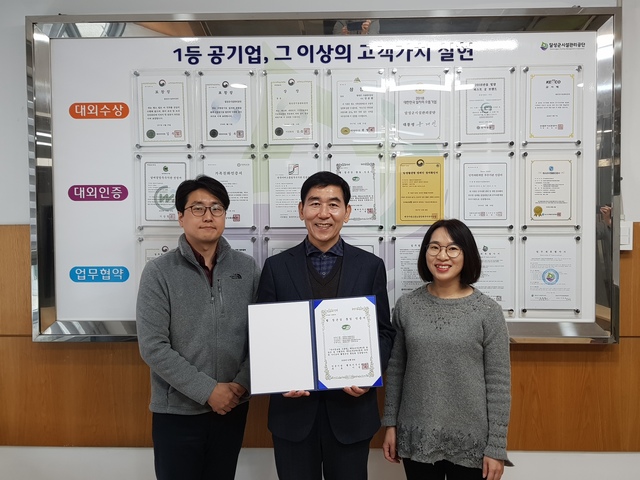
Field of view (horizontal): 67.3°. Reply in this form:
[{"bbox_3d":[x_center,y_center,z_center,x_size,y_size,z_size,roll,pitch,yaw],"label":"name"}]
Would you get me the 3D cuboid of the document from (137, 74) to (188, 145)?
[{"bbox_3d":[-0.674,-0.552,2.062,0.210,0.297,0.010,0,1,2],"label":"document"}]

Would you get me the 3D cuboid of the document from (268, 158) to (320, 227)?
[{"bbox_3d":[-0.111,-0.199,2.052,0.210,0.297,0.012,0,2,2],"label":"document"}]

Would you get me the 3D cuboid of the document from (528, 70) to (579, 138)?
[{"bbox_3d":[0.969,-0.555,2.007,0.210,0.297,0.012,0,2,2],"label":"document"}]

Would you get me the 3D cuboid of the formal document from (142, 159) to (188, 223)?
[{"bbox_3d":[-0.665,-0.207,2.070,0.210,0.297,0.012,0,2,2],"label":"formal document"}]

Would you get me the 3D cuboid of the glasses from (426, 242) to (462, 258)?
[{"bbox_3d":[0.459,0.038,1.779,0.134,0.047,0.138,5,2,14],"label":"glasses"}]

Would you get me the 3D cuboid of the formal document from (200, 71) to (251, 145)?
[{"bbox_3d":[-0.397,-0.550,2.054,0.210,0.297,0.010,0,1,2],"label":"formal document"}]

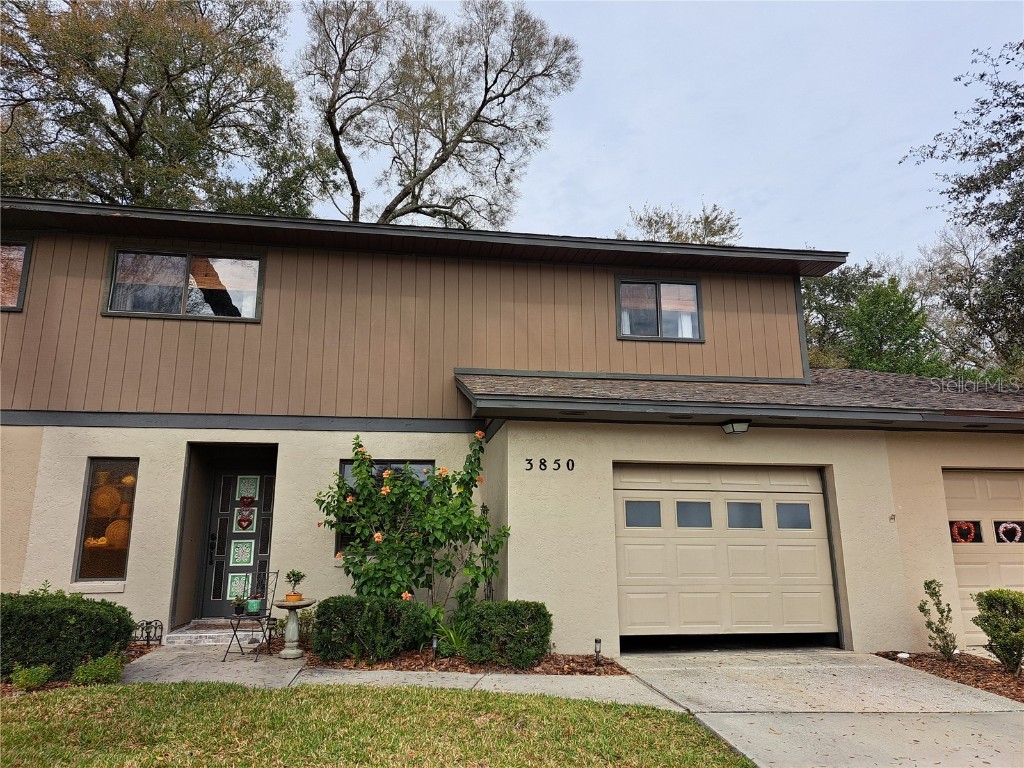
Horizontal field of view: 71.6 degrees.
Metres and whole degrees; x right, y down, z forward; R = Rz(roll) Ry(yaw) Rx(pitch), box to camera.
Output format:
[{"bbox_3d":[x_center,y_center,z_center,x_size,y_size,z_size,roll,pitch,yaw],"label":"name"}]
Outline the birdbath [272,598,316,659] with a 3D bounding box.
[{"bbox_3d":[-2.375,2.663,7.755,0.446,0.592,0.446,2,-13,-9],"label":"birdbath"}]

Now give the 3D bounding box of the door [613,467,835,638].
[{"bbox_3d":[2.470,1.885,8.385,2.740,2.030,0.080,2,-13,-9],"label":"door"}]

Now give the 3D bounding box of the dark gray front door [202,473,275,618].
[{"bbox_3d":[-3.678,2.165,9.749,0.930,1.994,0.070,2,-13,-9],"label":"dark gray front door"}]

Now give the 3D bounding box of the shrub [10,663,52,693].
[{"bbox_3d":[-4.100,2.504,6.060,0.266,0.206,0.266,2,-13,-9],"label":"shrub"}]

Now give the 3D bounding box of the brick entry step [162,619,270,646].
[{"bbox_3d":[-3.678,3.151,9.049,1.180,0.235,0.850,2,-13,-9],"label":"brick entry step"}]

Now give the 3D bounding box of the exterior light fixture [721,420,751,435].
[{"bbox_3d":[2.601,0.503,8.232,0.270,0.130,0.280,2,-13,-9],"label":"exterior light fixture"}]

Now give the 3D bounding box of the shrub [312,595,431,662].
[{"bbox_3d":[-1.515,2.637,7.724,1.234,0.622,0.800,2,-13,-9],"label":"shrub"}]

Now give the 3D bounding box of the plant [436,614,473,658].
[{"bbox_3d":[-0.626,2.744,7.724,0.384,0.425,0.365,2,-13,-9],"label":"plant"}]

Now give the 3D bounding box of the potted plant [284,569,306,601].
[{"bbox_3d":[-2.396,2.216,7.857,0.225,0.334,0.225,2,-13,-9],"label":"potted plant"}]

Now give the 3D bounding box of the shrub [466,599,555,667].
[{"bbox_3d":[-0.041,2.538,7.247,0.870,0.592,0.620,2,-13,-9],"label":"shrub"}]

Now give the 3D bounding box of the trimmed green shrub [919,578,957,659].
[{"bbox_3d":[4.621,2.540,7.682,0.299,0.833,0.284,2,-13,-9],"label":"trimmed green shrub"}]

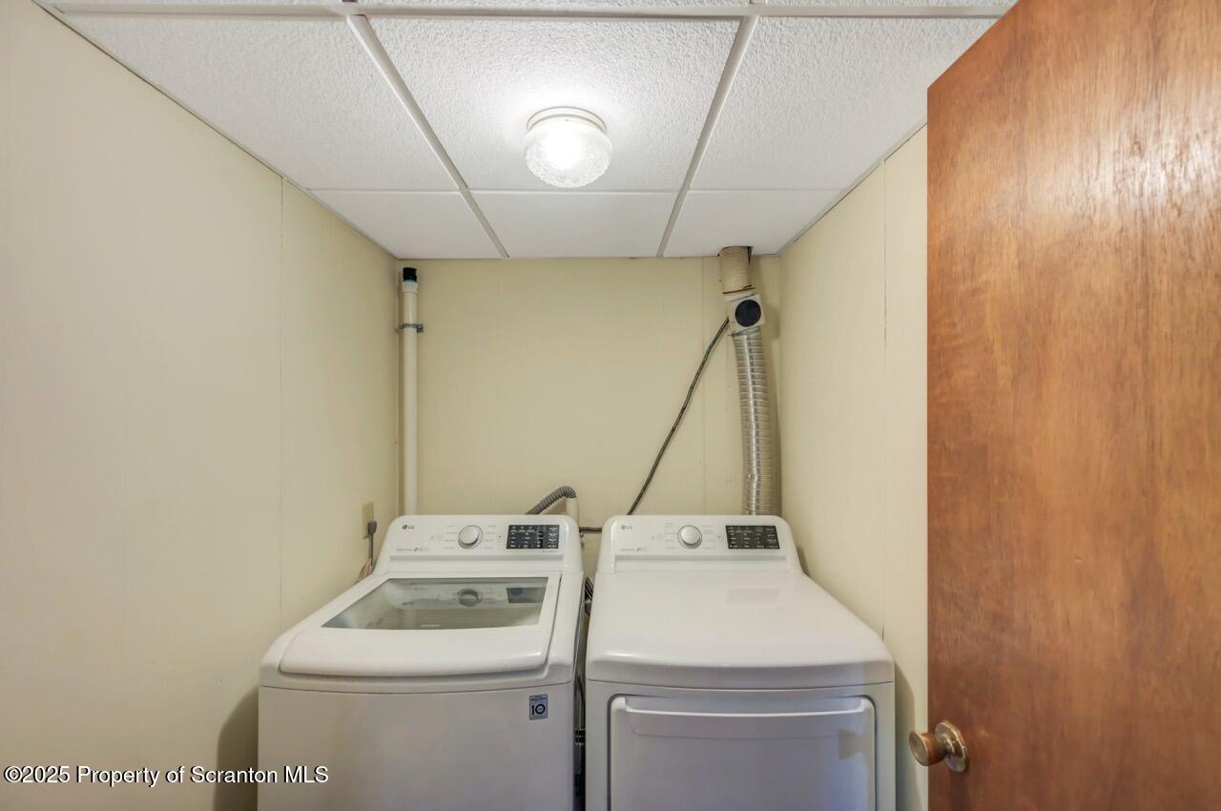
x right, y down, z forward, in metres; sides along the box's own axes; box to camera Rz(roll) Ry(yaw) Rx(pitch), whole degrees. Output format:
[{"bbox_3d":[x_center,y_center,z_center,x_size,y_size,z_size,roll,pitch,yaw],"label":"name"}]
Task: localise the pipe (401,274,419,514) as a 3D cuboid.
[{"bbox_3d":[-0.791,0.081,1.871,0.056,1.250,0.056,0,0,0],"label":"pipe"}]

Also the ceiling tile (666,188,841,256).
[{"bbox_3d":[0.437,-0.603,1.626,0.443,0.020,0.568,0,0,0],"label":"ceiling tile"}]

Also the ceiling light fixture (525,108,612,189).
[{"bbox_3d":[-0.094,-0.545,1.037,0.190,0.107,0.190,0,0,0],"label":"ceiling light fixture"}]

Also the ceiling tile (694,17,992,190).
[{"bbox_3d":[0.442,-0.605,1.027,0.443,0.020,0.590,0,0,0],"label":"ceiling tile"}]

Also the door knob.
[{"bbox_3d":[0.526,0.551,0.768,0.060,0.066,0.066,0,0,0],"label":"door knob"}]

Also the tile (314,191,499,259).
[{"bbox_3d":[-0.633,-0.603,1.617,0.438,0.020,0.568,0,0,0],"label":"tile"}]

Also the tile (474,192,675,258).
[{"bbox_3d":[-0.099,-0.603,1.622,0.590,0.020,0.568,0,0,0],"label":"tile"}]

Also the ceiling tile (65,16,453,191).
[{"bbox_3d":[-0.628,-0.605,1.019,0.438,0.020,0.590,0,0,0],"label":"ceiling tile"}]

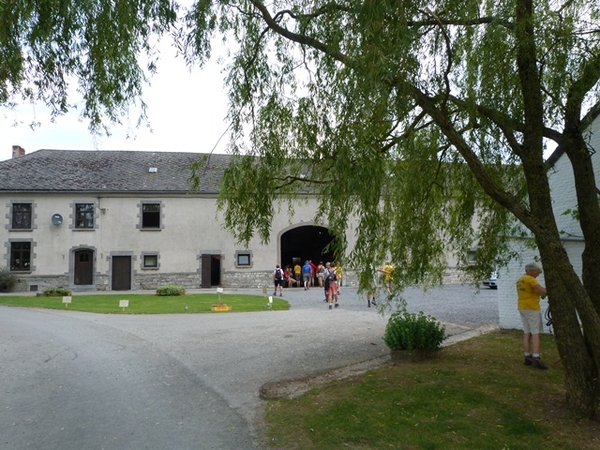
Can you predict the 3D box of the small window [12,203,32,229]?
[{"bbox_3d":[-16.853,-0.519,26.301,1.073,1.555,0.150,0,-4,-9],"label":"small window"}]

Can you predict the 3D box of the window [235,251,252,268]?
[{"bbox_3d":[-3.639,2.237,28.184,1.130,1.128,0.150,0,-4,-9],"label":"window"}]

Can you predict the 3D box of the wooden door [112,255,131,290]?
[{"bbox_3d":[-11.089,3.022,26.994,1.124,2.108,0.120,0,-4,-9],"label":"wooden door"}]

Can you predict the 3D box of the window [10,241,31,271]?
[{"bbox_3d":[-16.823,1.908,26.127,1.094,1.728,0.150,0,-4,-9],"label":"window"}]

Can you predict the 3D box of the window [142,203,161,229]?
[{"bbox_3d":[-9.427,-0.556,27.533,1.054,1.525,0.150,0,-4,-9],"label":"window"}]

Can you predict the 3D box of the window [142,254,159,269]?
[{"bbox_3d":[-9.397,2.302,27.327,0.907,0.880,0.150,0,-4,-9],"label":"window"}]

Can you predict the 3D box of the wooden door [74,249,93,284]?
[{"bbox_3d":[-13.281,2.612,26.661,1.055,2.139,0.120,0,-4,-9],"label":"wooden door"}]

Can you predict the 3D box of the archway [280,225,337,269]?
[{"bbox_3d":[0.807,2.101,29.133,4.176,4.124,0.500,0,-4,-9],"label":"archway"}]

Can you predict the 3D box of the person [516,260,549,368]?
[{"bbox_3d":[3.872,1.504,7.200,0.520,1.746,0.500,0,-4,-7],"label":"person"}]

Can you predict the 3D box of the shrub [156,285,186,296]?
[{"bbox_3d":[-7.099,3.632,23.900,1.633,0.573,1.224,0,-4,-9],"label":"shrub"}]

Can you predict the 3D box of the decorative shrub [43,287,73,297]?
[{"bbox_3d":[-12.828,3.534,22.959,1.526,0.452,1.145,0,-4,-9],"label":"decorative shrub"}]

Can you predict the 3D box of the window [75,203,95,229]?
[{"bbox_3d":[-13.343,-0.549,26.884,1.052,1.539,0.150,0,-4,-9],"label":"window"}]

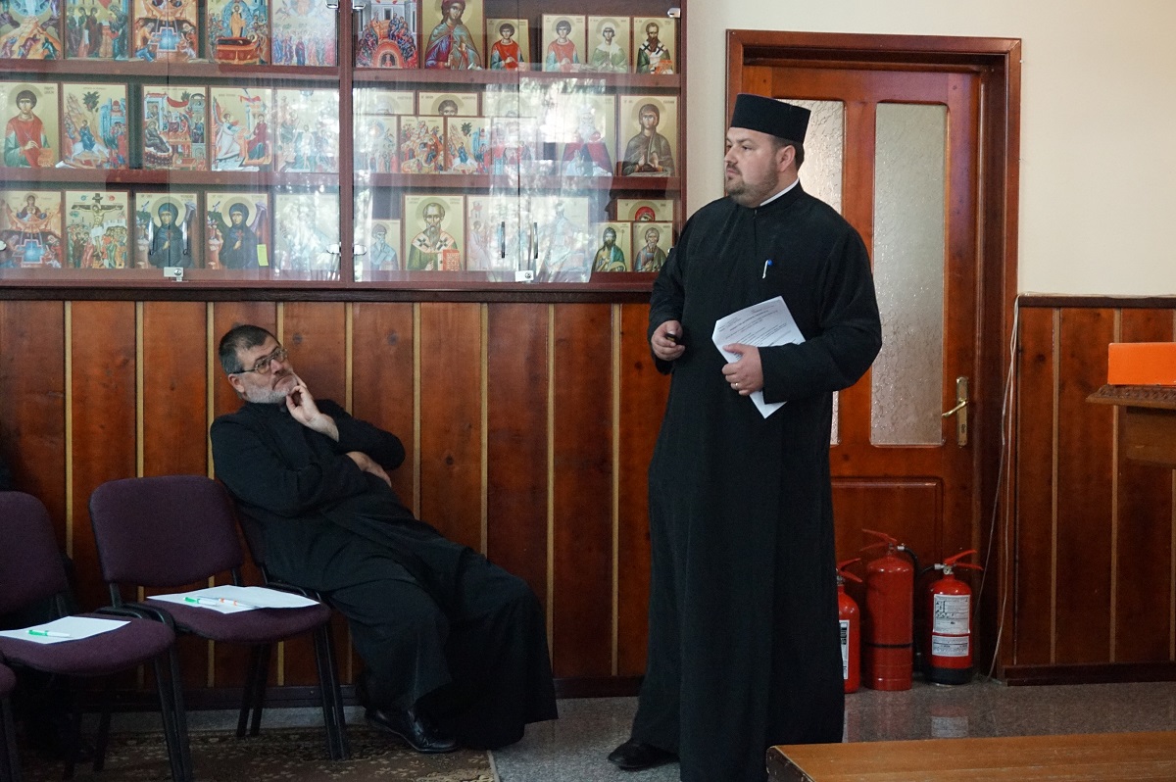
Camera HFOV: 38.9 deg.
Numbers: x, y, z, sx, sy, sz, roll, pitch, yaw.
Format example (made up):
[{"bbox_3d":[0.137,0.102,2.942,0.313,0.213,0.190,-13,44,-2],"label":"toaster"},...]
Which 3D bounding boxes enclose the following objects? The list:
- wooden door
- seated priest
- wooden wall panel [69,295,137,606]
[{"bbox_3d":[0.920,-0.053,5.728,0.870,2.090,0.050,0,2,-9],"label":"wooden door"},{"bbox_3d":[-0.641,0.416,5.055,0.900,1.230,0.630,2,3,34],"label":"seated priest"},{"bbox_3d":[-1.492,0.323,5.153,0.200,1.210,0.020,0,2,-9],"label":"wooden wall panel"}]

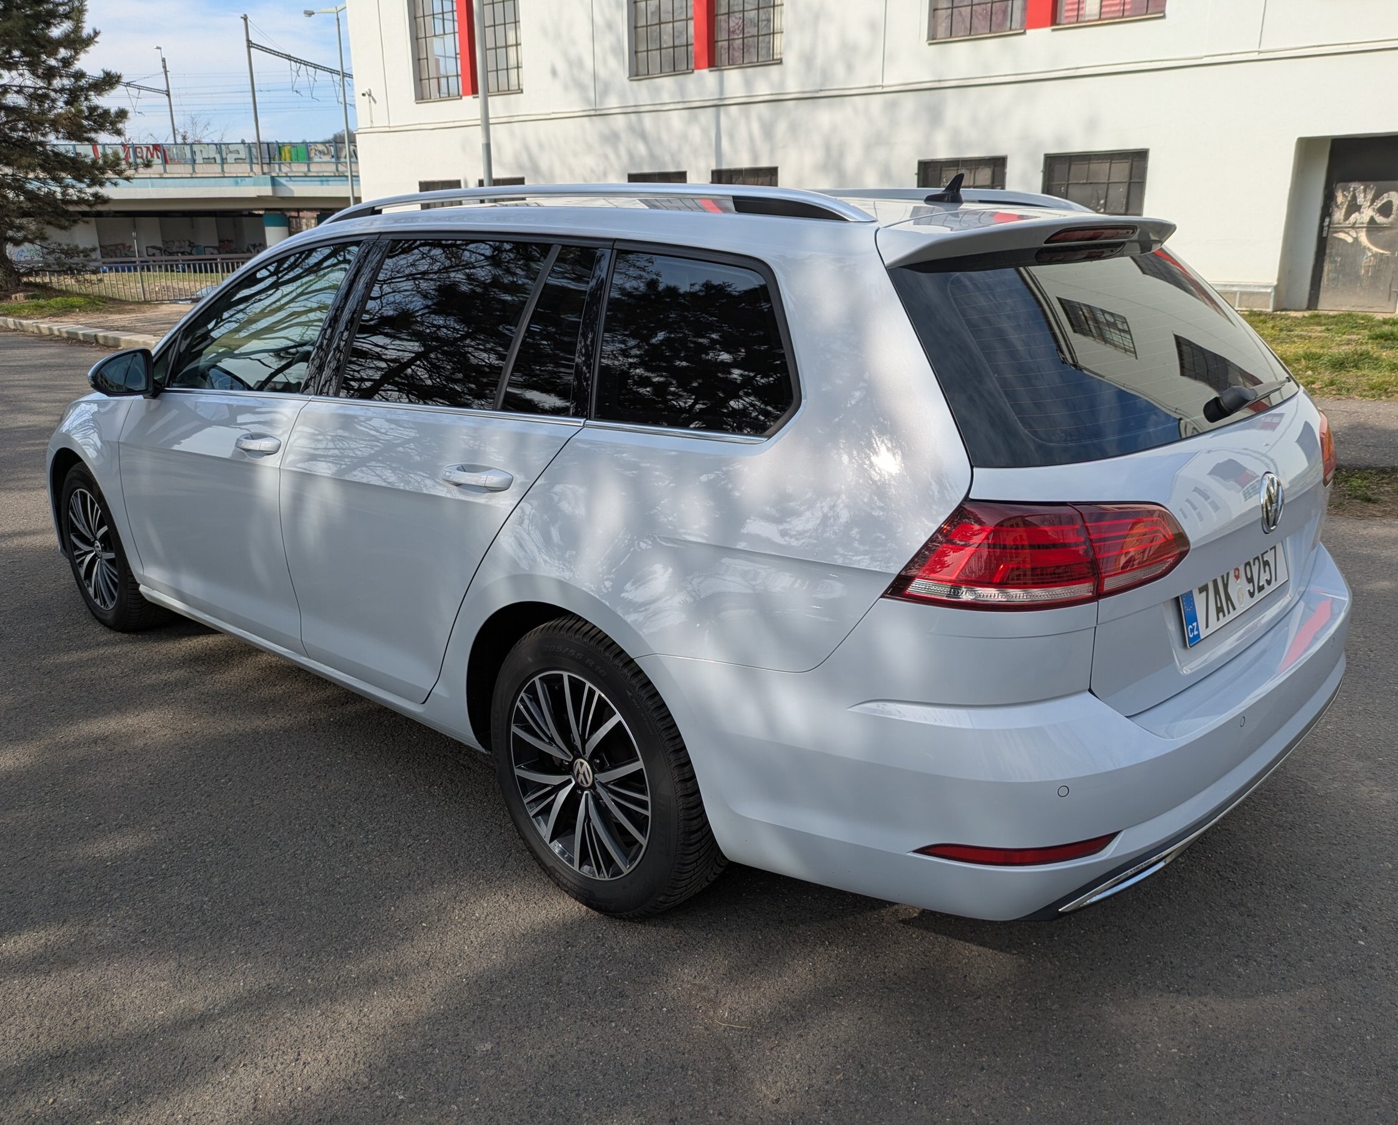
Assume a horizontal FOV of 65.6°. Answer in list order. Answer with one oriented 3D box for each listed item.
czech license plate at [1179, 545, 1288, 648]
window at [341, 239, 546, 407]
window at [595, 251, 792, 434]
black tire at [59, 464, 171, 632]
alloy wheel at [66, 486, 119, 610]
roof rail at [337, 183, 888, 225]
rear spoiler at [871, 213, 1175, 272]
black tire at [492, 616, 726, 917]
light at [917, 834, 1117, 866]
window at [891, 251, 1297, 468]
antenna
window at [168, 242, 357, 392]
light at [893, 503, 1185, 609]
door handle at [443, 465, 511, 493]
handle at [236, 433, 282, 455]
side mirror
[{"bbox_3d":[1.026,0.038,2.060,0.520,0.110,0.012,-17,7,-44],"label":"czech license plate"},{"bbox_3d":[-0.590,-0.543,2.422,0.660,0.360,0.030,15,1,42],"label":"window"},{"bbox_3d":[-0.017,-0.395,1.920,0.496,0.332,0.055,13,-4,38],"label":"window"},{"bbox_3d":[-2.150,-0.068,4.027,0.630,0.630,0.210,14,22,41],"label":"black tire"},{"bbox_3d":[-2.159,-0.063,4.018,0.440,0.440,0.170,14,22,41],"label":"alloy wheel"},{"bbox_3d":[-0.380,-0.779,2.377,1.850,0.093,0.060,14,23,41],"label":"roof rail"},{"bbox_3d":[0.684,-0.648,2.142,0.235,0.103,1.150,14,23,41],"label":"rear spoiler"},{"bbox_3d":[-0.182,0.414,2.287,0.632,0.628,0.210,14,23,41],"label":"black tire"},{"bbox_3d":[0.497,0.443,1.679,0.320,0.037,0.052,-3,16,-9],"label":"light"},{"bbox_3d":[0.822,-0.424,2.077,1.400,0.092,0.456,-18,69,-44],"label":"window"},{"bbox_3d":[0.523,-0.794,2.309,0.092,0.063,0.032,15,22,42],"label":"antenna"},{"bbox_3d":[-1.268,-0.676,3.074,0.977,0.468,0.060,16,0,44],"label":"window"},{"bbox_3d":[0.532,-0.040,1.581,0.512,0.146,0.189,-13,20,-32],"label":"light"},{"bbox_3d":[-0.449,-0.171,2.189,0.220,0.040,0.048,9,19,43],"label":"door handle"},{"bbox_3d":[-1.150,-0.304,2.828,0.220,0.040,0.048,9,19,43],"label":"handle"},{"bbox_3d":[-1.740,-0.573,3.263,0.130,0.155,0.215,14,23,41],"label":"side mirror"}]

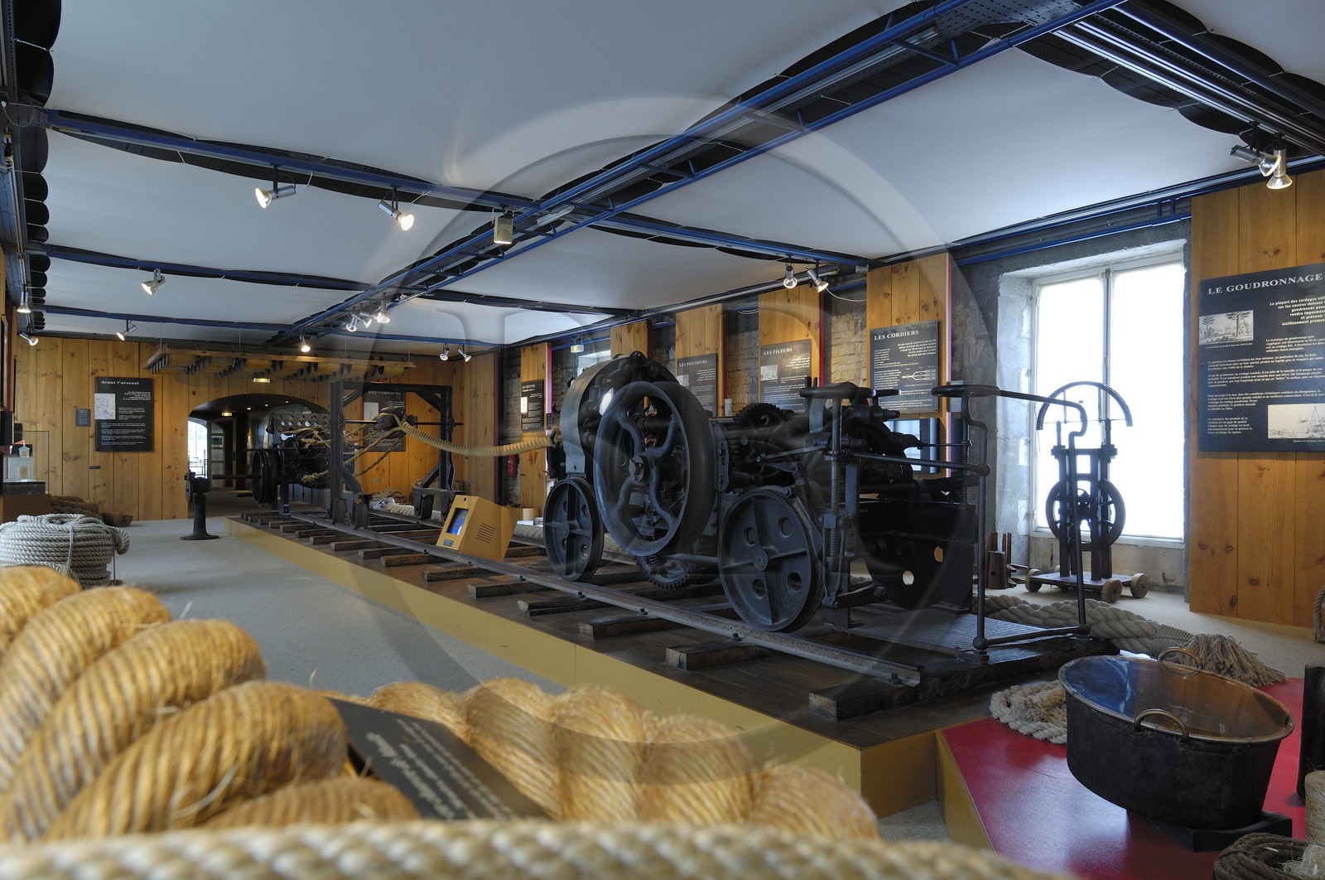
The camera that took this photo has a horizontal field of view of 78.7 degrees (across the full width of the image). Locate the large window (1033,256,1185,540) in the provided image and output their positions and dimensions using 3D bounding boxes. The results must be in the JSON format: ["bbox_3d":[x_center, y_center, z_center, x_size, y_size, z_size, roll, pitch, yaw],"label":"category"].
[{"bbox_3d":[3.848,-0.306,7.025,0.100,2.319,1.317,1,-1,-37],"label":"large window"}]

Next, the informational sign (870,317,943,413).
[{"bbox_3d":[2.460,-0.724,8.250,0.020,0.890,0.830,0,-1,-36],"label":"informational sign"}]

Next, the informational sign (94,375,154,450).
[{"bbox_3d":[-8.900,-0.415,13.383,0.800,1.220,0.020,1,-1,-33],"label":"informational sign"}]

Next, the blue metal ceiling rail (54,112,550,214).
[{"bbox_3d":[-2.240,-1.835,5.480,3.100,0.100,0.090,0,-1,-33],"label":"blue metal ceiling rail"}]

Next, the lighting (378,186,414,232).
[{"bbox_3d":[-1.837,-1.596,5.582,0.244,0.303,0.122,0,-1,-4],"label":"lighting"}]

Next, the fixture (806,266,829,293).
[{"bbox_3d":[1.474,-1.561,7.666,0.209,0.304,0.122,0,-1,20],"label":"fixture"}]

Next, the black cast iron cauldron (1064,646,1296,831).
[{"bbox_3d":[1.263,0.730,2.031,0.500,0.290,0.505,7,8,36],"label":"black cast iron cauldron"}]

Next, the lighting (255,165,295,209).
[{"bbox_3d":[-2.464,-1.610,5.165,0.246,0.288,0.122,1,-1,-38],"label":"lighting"}]

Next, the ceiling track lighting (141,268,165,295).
[{"bbox_3d":[-5.006,-1.570,7.974,0.195,0.276,0.122,1,-1,-42],"label":"ceiling track lighting"}]

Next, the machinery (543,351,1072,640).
[{"bbox_3d":[0.620,0.150,4.720,1.450,1.550,3.100,0,-1,-36],"label":"machinery"}]

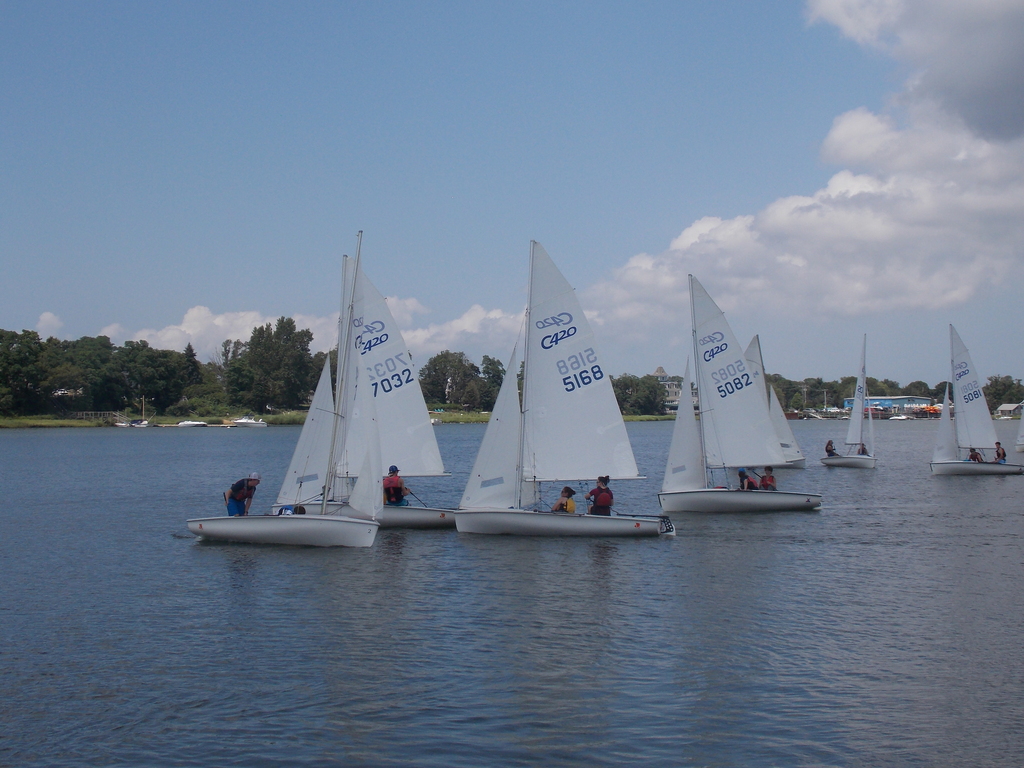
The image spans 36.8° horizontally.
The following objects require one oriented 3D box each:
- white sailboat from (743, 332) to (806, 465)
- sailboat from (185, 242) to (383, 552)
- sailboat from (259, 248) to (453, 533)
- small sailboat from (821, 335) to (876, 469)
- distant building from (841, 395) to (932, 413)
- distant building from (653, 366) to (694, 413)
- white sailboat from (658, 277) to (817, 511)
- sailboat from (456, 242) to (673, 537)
[{"bbox_3d":[11.133,0.788,68.553,4.300,6.050,1.650,0,-1,-15],"label":"white sailboat"},{"bbox_3d":[-4.397,0.070,29.654,4.300,6.100,1.700,-1,-1,33],"label":"sailboat"},{"bbox_3d":[-3.122,0.191,33.753,4.350,6.050,1.650,0,-1,12],"label":"sailboat"},{"bbox_3d":[14.964,0.733,68.353,1.650,6.050,4.300,1,-1,-32],"label":"small sailboat"},{"bbox_3d":[122.058,6.517,500.047,17.000,5.300,24.000,1,-1,-40],"label":"distant building"},{"bbox_3d":[56.335,2.283,530.150,15.000,16.800,14.000,0,-1,5],"label":"distant building"},{"bbox_3d":[5.764,0.254,38.853,4.300,6.050,1.700,0,-1,-20],"label":"white sailboat"},{"bbox_3d":[1.055,0.107,31.553,4.400,6.050,1.650,0,-1,13],"label":"sailboat"}]

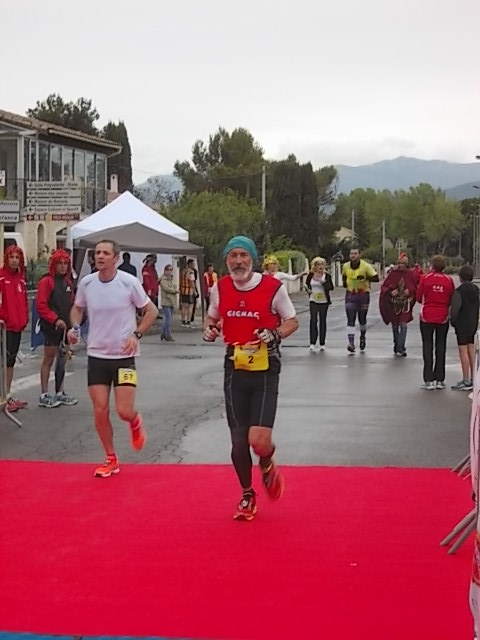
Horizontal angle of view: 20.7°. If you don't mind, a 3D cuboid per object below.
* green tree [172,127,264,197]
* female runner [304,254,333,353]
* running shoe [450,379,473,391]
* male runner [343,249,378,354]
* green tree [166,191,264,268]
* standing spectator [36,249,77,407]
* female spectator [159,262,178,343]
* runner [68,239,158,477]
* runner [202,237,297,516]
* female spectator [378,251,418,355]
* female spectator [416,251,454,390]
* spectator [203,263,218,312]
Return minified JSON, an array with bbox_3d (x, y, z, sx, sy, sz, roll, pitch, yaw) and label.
[{"bbox_3d":[-1.281,-7.028,82.000,6.000,10.119,6.000,0,2,0],"label":"green tree"},{"bbox_3d":[1.426,-0.281,23.400,0.520,1.667,0.380,0,2,-3],"label":"female runner"},{"bbox_3d":[2.726,0.804,16.120,0.290,0.130,0.110,1,3,15],"label":"running shoe"},{"bbox_3d":[2.092,-0.346,22.700,0.620,1.833,0.600,0,2,9],"label":"male runner"},{"bbox_3d":[-1.176,-3.683,63.000,4.800,5.065,4.800,0,2,0],"label":"green tree"},{"bbox_3d":[-2.002,0.082,14.400,0.520,1.722,0.450,-2,3,-37],"label":"standing spectator"},{"bbox_3d":[-1.477,-0.359,27.300,0.420,1.591,0.500,1,3,30],"label":"female spectator"},{"bbox_3d":[-0.938,0.277,9.700,0.620,1.751,0.680,1,3,19],"label":"runner"},{"bbox_3d":[0.070,0.354,8.020,0.580,1.735,0.680,0,2,7],"label":"runner"},{"bbox_3d":[2.676,-0.263,22.300,0.660,1.750,0.500,0,2,0],"label":"female spectator"},{"bbox_3d":[2.428,0.025,16.300,0.540,1.664,0.400,-1,3,-20],"label":"female spectator"},{"bbox_3d":[-0.806,-0.790,36.500,0.500,1.561,0.400,-1,3,-21],"label":"spectator"}]

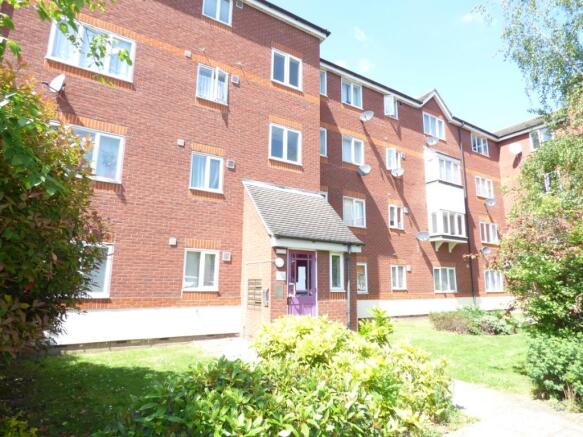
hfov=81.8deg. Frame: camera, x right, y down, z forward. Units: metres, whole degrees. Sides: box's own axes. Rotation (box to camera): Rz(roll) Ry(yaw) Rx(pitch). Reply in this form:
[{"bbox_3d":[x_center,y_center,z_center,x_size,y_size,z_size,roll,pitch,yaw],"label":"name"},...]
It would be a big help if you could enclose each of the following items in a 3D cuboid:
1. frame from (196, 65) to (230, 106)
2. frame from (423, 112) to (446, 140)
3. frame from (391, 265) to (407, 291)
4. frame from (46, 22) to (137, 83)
[{"bbox_3d":[-2.277,-3.874,9.797,0.926,1.067,0.130,7,-12,-30],"label":"frame"},{"bbox_3d":[7.587,-4.849,17.850,1.750,1.198,0.100,7,-12,-30],"label":"frame"},{"bbox_3d":[4.564,2.508,14.234,0.920,0.981,0.100,7,-13,-31],"label":"frame"},{"bbox_3d":[-4.671,-4.012,7.997,1.742,1.148,0.100,7,-13,-31],"label":"frame"}]

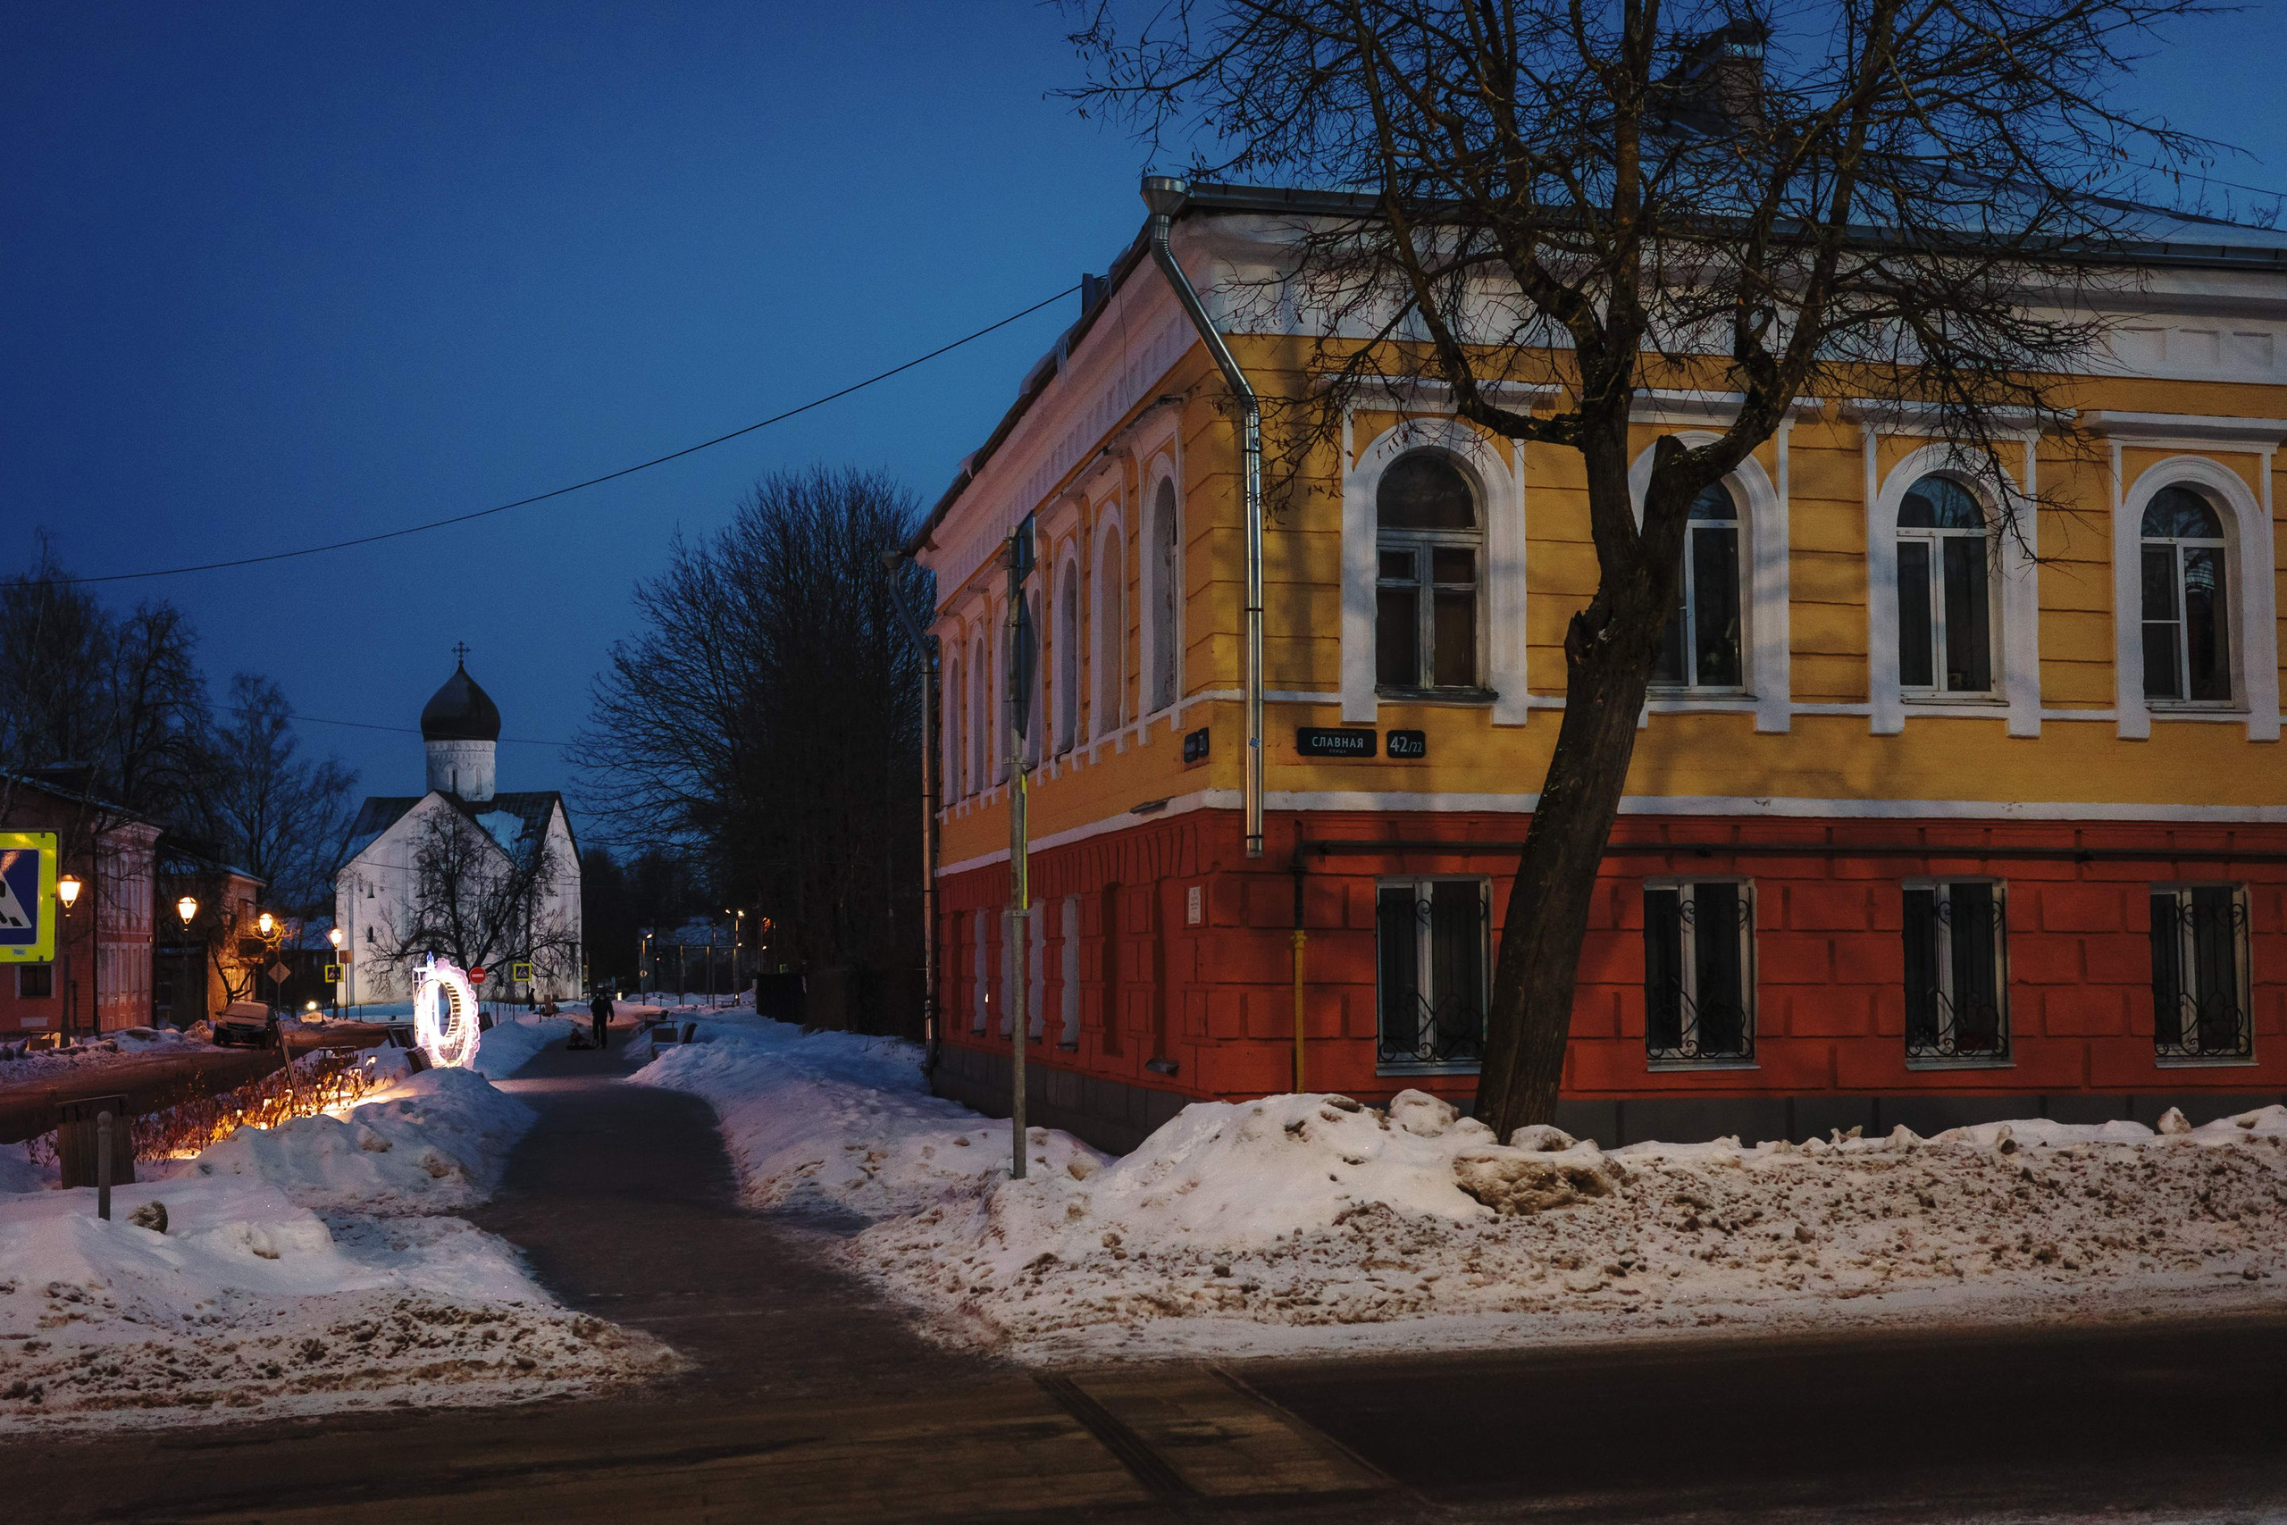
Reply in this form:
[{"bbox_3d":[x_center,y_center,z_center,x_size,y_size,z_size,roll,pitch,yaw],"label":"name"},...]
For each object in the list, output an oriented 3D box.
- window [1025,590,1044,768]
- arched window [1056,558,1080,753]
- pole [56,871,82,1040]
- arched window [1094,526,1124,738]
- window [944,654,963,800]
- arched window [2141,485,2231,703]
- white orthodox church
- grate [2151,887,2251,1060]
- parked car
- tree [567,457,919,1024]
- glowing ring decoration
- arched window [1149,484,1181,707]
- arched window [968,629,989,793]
[{"bbox_3d":[-1.290,-1.114,33.284,0.240,2.340,1.100,1,-5,-12],"label":"window"},{"bbox_3d":[-0.934,-1.338,31.619,0.200,2.400,1.200,1,-5,-12],"label":"arched window"},{"bbox_3d":[-28.322,5.226,67.000,0.500,4.500,0.500,1,-5,-12],"label":"pole"},{"bbox_3d":[-0.389,-1.510,29.146,0.200,2.400,1.200,1,-5,-12],"label":"arched window"},{"bbox_3d":[-3.106,-0.544,41.477,0.200,2.400,1.200,1,-5,-12],"label":"window"},{"bbox_3d":[10.426,-1.694,25.476,1.080,2.280,0.220,1,-5,-11],"label":"arched window"},{"bbox_3d":[-43.230,3.918,162.942,12.000,23.009,13.400,0,-5,2],"label":"white orthodox church"},{"bbox_3d":[10.441,2.076,25.072,1.080,1.700,0.100,1,-5,-11],"label":"grate"},{"bbox_3d":[-27.766,8.119,78.500,1.700,1.450,4.150,1,-5,-12],"label":"parked car"},{"bbox_3d":[-12.292,-0.281,80.000,11.500,18.100,11.500,1,-5,-12],"label":"tree"},{"bbox_3d":[-13.301,4.890,48.500,0.420,2.350,2.250,-1,-5,8],"label":"glowing ring decoration"},{"bbox_3d":[0.344,-1.725,25.733,0.240,2.360,1.120,1,-5,-12],"label":"arched window"},{"bbox_3d":[-2.507,-0.733,38.756,0.200,2.400,1.200,1,-5,-12],"label":"arched window"}]

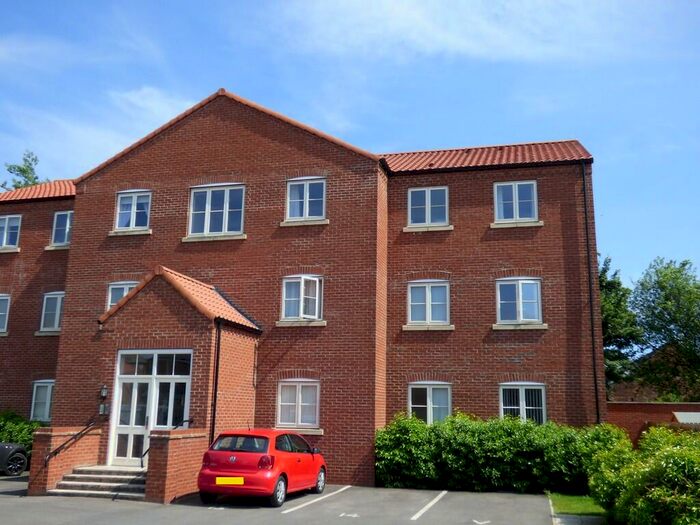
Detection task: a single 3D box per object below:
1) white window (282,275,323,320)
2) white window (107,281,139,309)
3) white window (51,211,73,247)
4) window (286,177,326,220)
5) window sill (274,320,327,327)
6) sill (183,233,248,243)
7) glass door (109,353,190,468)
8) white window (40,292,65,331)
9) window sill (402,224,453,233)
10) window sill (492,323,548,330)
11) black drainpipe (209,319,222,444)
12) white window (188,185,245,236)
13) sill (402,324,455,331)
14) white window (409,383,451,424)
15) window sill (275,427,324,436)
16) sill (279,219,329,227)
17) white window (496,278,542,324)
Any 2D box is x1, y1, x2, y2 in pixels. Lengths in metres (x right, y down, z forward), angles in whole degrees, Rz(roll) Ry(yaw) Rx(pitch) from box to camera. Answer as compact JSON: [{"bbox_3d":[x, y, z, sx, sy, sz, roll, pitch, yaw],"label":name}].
[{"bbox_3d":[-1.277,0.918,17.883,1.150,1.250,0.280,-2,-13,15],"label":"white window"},{"bbox_3d":[-6.497,1.149,19.330,1.135,1.248,0.100,-2,-13,14],"label":"white window"},{"bbox_3d":[-9.260,-1.138,21.969,1.138,1.147,0.100,-2,-13,15],"label":"white window"},{"bbox_3d":[-1.222,-1.732,18.592,1.138,1.147,0.100,-2,-13,15],"label":"window"},{"bbox_3d":[-1.303,1.628,17.788,1.415,0.150,0.160,-2,-13,15],"label":"window sill"},{"bbox_3d":[-3.842,-0.652,18.974,1.950,0.140,0.170,-2,-13,15],"label":"sill"},{"bbox_3d":[-4.611,3.350,15.452,1.966,2.655,0.100,-2,-13,15],"label":"glass door"},{"bbox_3d":[-9.336,1.581,21.460,1.150,1.250,0.120,-2,-13,15],"label":"white window"},{"bbox_3d":[2.218,-0.915,18.774,1.398,0.140,0.160,-2,-13,14],"label":"window sill"},{"bbox_3d":[4.481,1.714,17.559,1.393,0.140,0.160,-2,-13,14],"label":"window sill"},{"bbox_3d":[-3.091,3.229,15.234,0.090,3.800,0.090,-2,-13,15],"label":"black drainpipe"},{"bbox_3d":[-3.831,-1.476,19.239,1.696,1.385,0.100,-2,-13,15],"label":"white window"},{"bbox_3d":[2.141,1.779,18.158,1.415,0.150,0.160,-2,-13,15],"label":"sill"},{"bbox_3d":[2.115,3.846,17.751,1.138,1.147,0.100,-2,-13,15],"label":"white window"},{"bbox_3d":[-1.340,4.360,17.172,1.380,0.140,0.170,-2,-13,15],"label":"window sill"},{"bbox_3d":[-1.225,-1.058,18.346,1.378,0.140,0.160,-2,-13,14],"label":"sill"},{"bbox_3d":[4.519,1.012,17.787,1.138,1.248,0.140,-2,-13,14],"label":"white window"}]

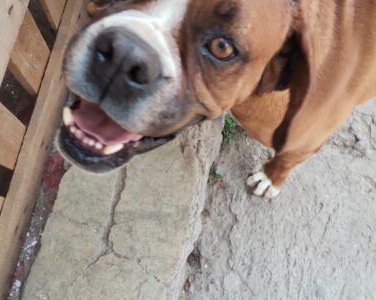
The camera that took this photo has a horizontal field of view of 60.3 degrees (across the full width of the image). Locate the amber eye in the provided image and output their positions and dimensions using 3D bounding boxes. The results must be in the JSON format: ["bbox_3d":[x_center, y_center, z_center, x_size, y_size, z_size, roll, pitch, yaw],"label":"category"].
[{"bbox_3d":[0.030,-0.088,0.280,0.024,0.015,0.020,26,103,-6],"label":"amber eye"}]

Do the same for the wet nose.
[{"bbox_3d":[-0.046,-0.064,0.238,0.050,0.030,0.043,31,97,6],"label":"wet nose"}]

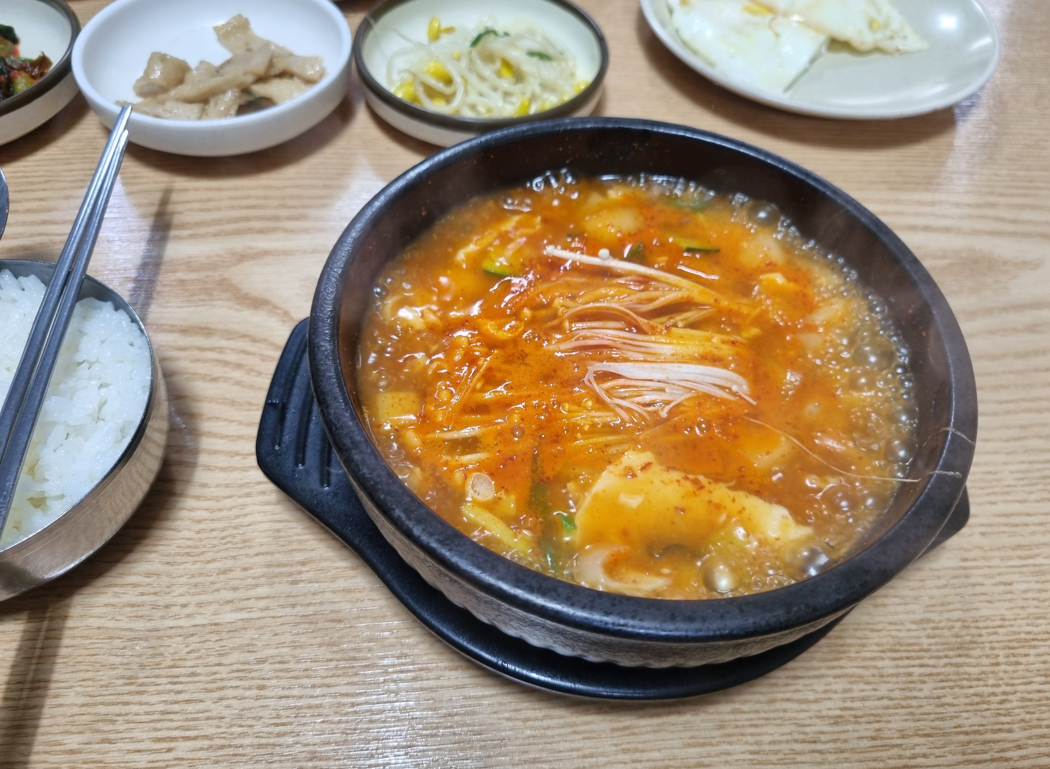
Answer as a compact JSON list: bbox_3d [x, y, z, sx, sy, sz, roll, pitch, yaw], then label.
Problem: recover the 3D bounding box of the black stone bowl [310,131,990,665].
[{"bbox_3d":[0.031,-0.002,0.238,0.178,0.065,0.178,2,53,-2],"label":"black stone bowl"}]

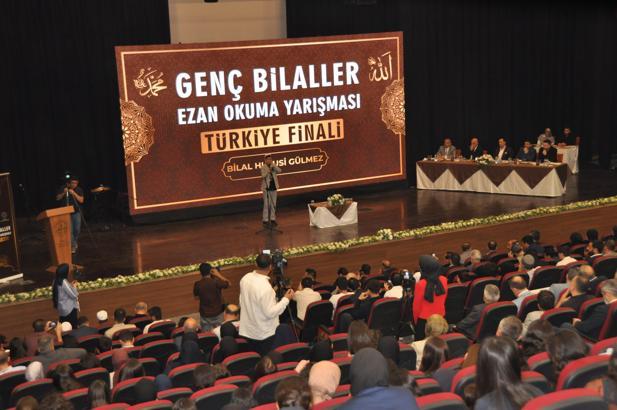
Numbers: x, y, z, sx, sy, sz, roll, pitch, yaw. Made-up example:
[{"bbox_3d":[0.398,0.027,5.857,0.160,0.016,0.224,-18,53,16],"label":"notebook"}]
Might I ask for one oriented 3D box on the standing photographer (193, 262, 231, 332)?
[{"bbox_3d":[-1.540,1.783,15.866,0.560,1.720,0.450,-1,10,12],"label":"standing photographer"}]

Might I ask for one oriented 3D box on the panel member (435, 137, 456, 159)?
[{"bbox_3d":[3.862,-1.196,27.591,0.520,1.310,0.700,4,12,34],"label":"panel member"}]

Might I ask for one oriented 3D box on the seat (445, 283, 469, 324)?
[{"bbox_3d":[1.964,1.579,14.243,0.560,0.950,0.620,-8,11,-26],"label":"seat"}]

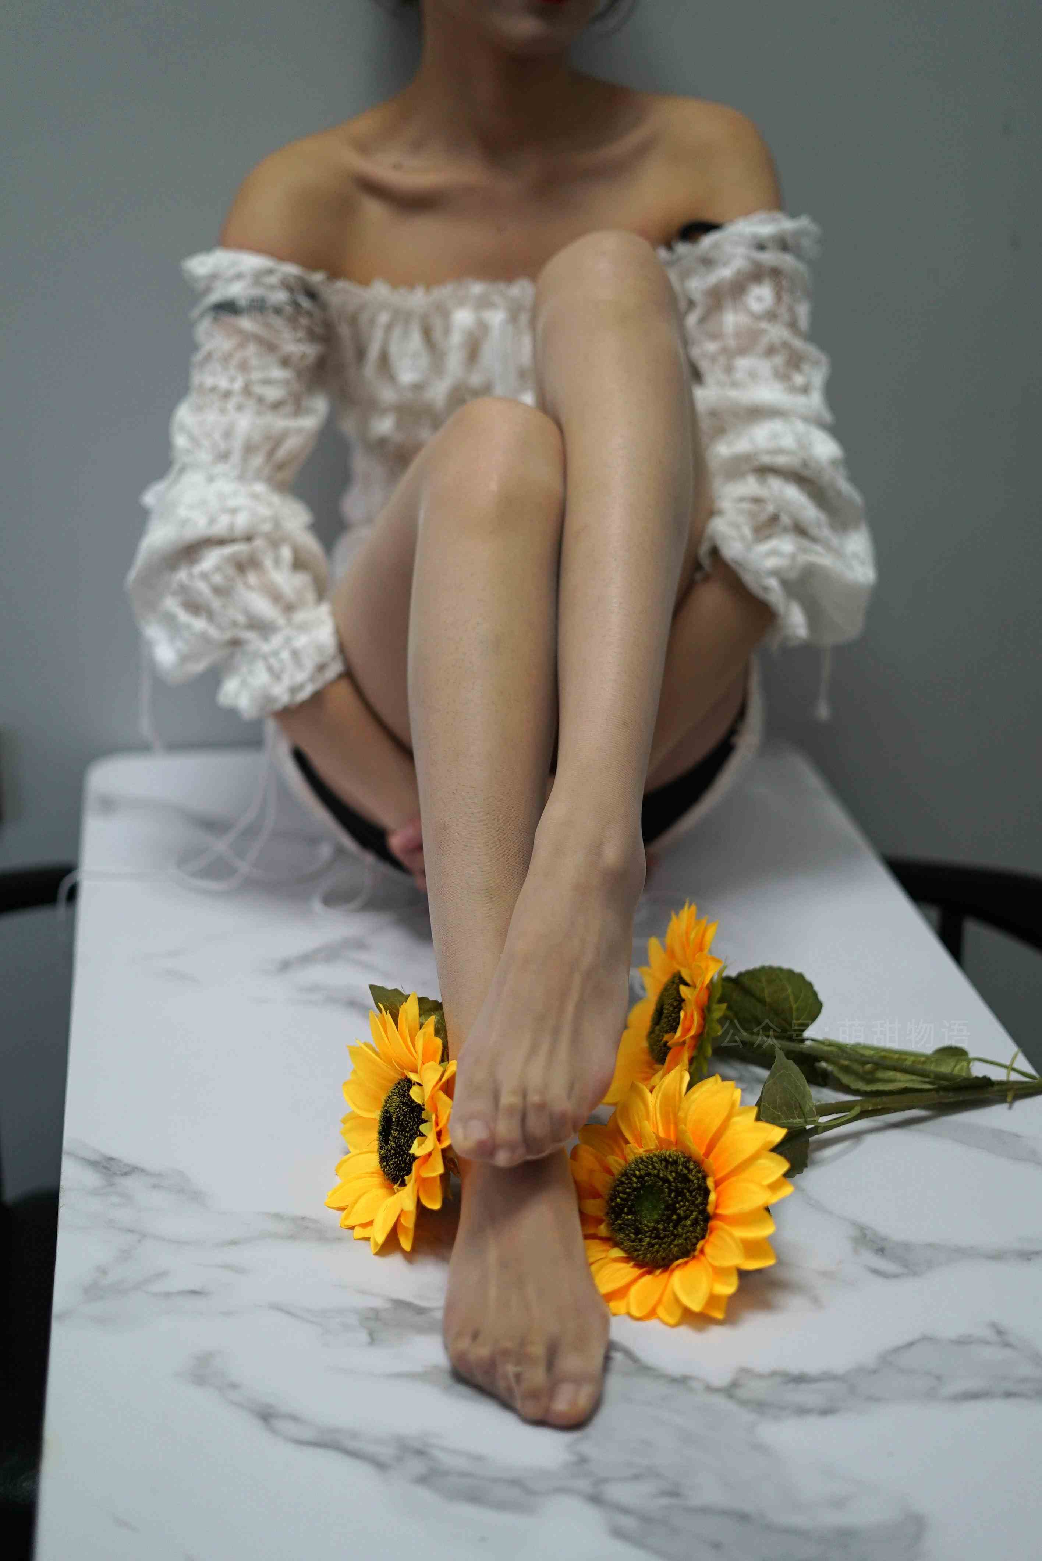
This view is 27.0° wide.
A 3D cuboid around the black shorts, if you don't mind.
[{"bbox_3d":[-0.004,-0.040,1.662,0.350,0.180,0.250,1,23,-3],"label":"black shorts"}]

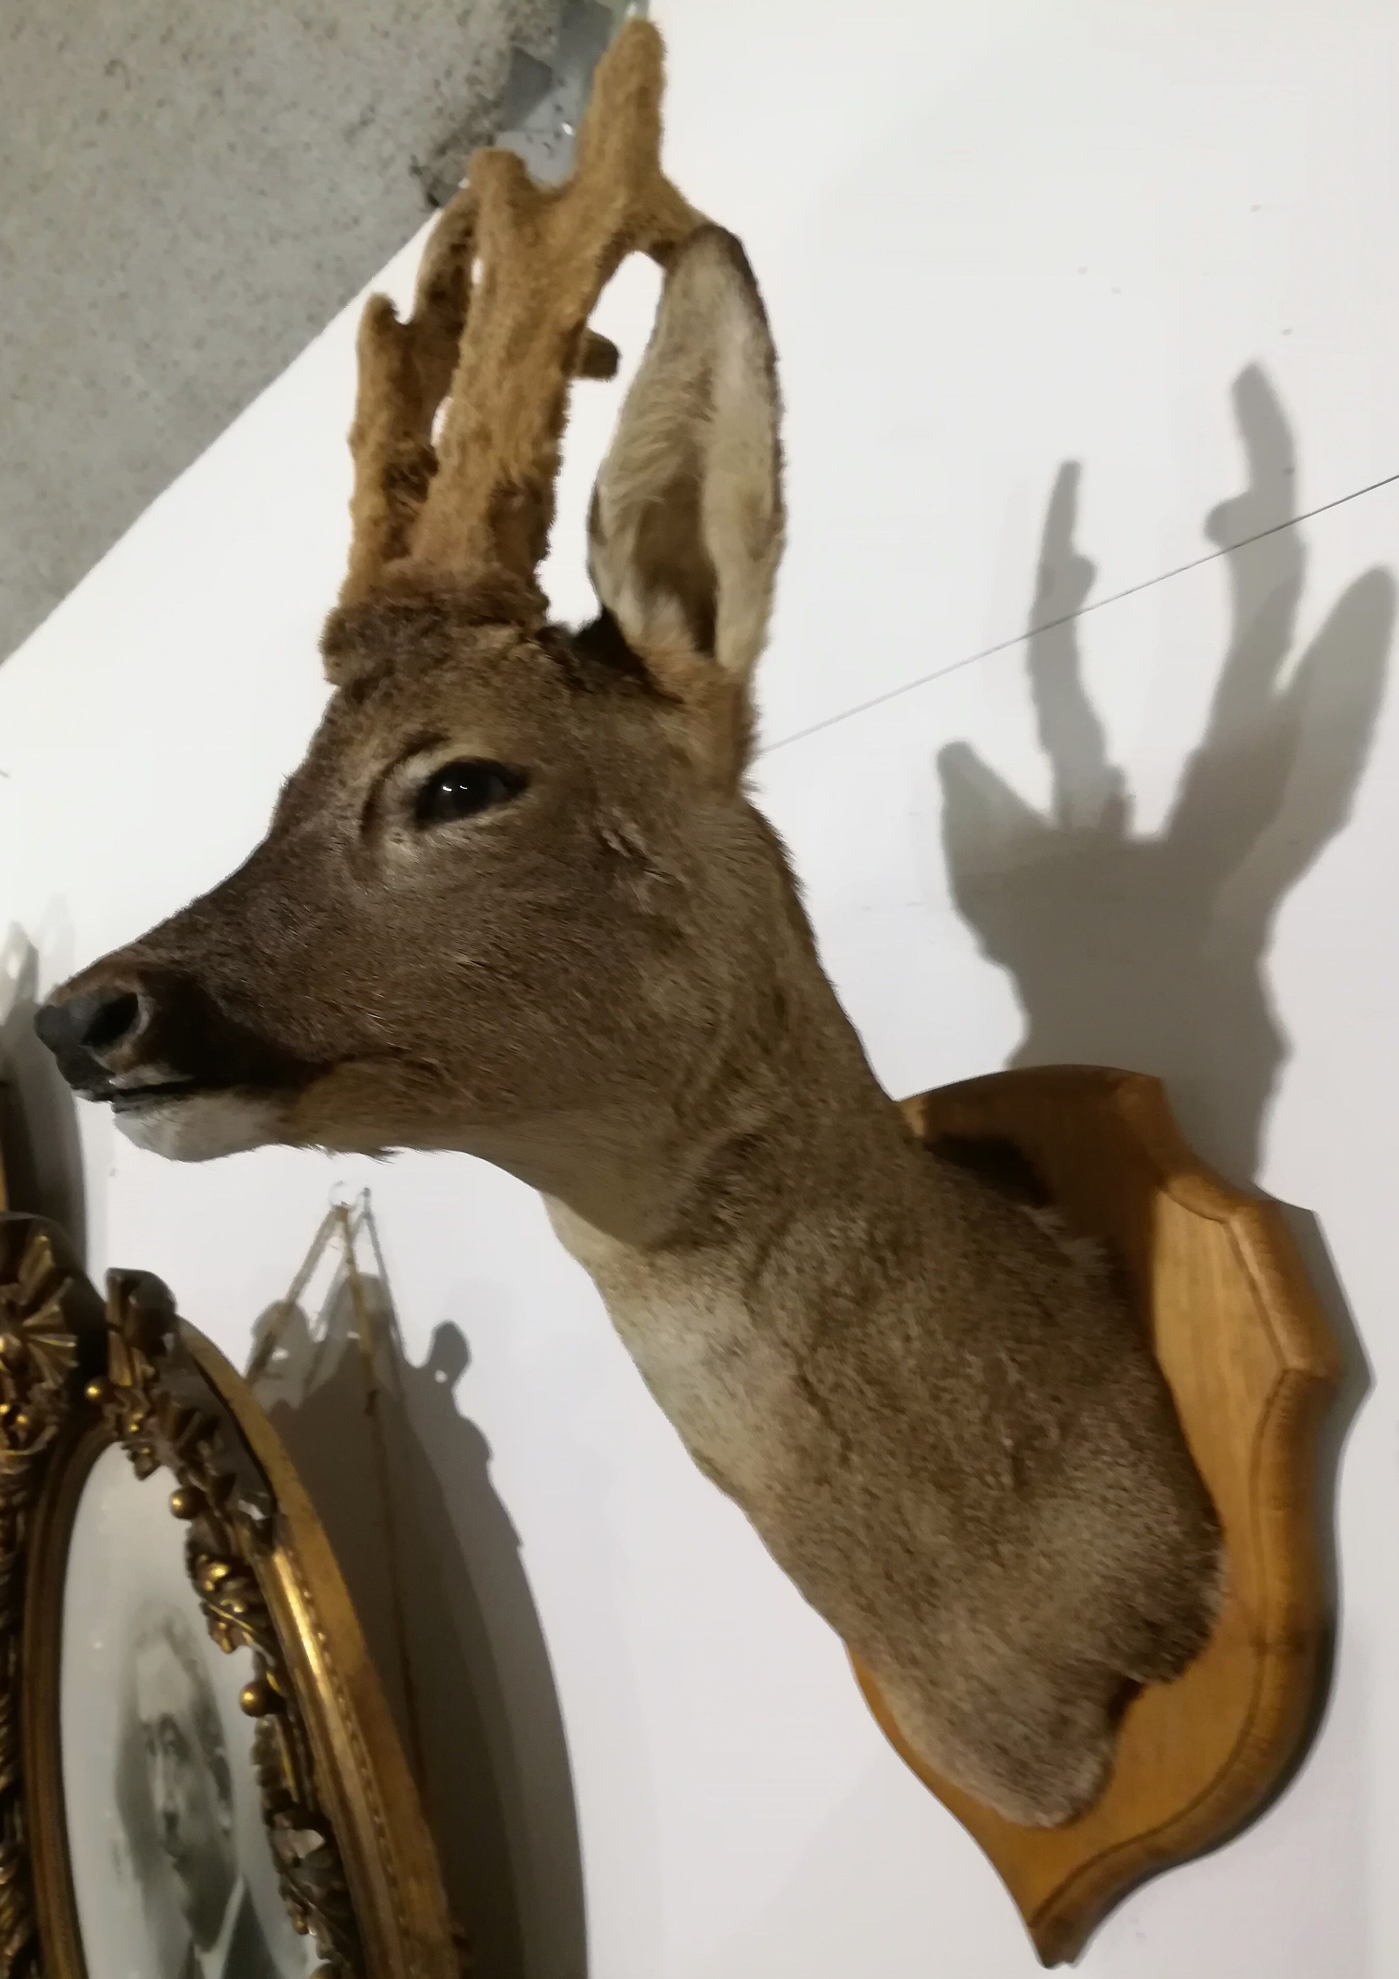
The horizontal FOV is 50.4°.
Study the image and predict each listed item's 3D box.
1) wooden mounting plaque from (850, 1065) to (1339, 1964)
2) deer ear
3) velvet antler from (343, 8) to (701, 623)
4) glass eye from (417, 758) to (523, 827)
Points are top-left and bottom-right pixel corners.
[{"bbox_3d":[0.120,0.172,0.519,0.021,0.303,0.210,16,-22,-40],"label":"wooden mounting plaque"},{"bbox_3d":[-0.003,-0.142,0.406,0.052,0.122,0.038,5,11,3],"label":"deer ear"},{"bbox_3d":[-0.047,-0.190,0.458,0.106,0.213,0.102,16,-22,-40],"label":"velvet antler"},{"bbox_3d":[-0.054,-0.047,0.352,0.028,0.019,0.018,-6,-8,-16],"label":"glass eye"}]

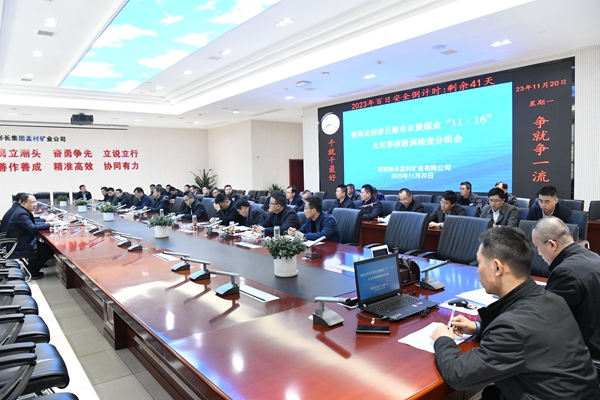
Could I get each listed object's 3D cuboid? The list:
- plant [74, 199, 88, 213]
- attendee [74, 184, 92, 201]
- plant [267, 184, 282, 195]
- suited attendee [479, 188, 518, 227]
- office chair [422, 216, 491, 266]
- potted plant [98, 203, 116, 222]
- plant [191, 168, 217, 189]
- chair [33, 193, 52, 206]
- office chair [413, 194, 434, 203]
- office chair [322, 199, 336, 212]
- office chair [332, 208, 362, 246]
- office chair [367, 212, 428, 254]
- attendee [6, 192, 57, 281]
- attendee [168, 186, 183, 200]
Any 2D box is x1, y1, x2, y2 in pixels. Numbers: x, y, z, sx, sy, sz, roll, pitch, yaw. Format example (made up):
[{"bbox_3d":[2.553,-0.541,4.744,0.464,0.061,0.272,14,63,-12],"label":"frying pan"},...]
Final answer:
[{"bbox_3d":[-4.828,0.128,8.824,0.310,0.290,0.310,-5,5,-38],"label":"plant"},{"bbox_3d":[-6.735,0.180,12.488,0.520,1.290,0.720,-5,5,-38],"label":"attendee"},{"bbox_3d":[-0.902,-0.068,15.035,0.650,1.030,0.650,-5,6,-38],"label":"plant"},{"bbox_3d":[2.330,0.502,4.758,0.780,1.260,0.520,-5,6,-38],"label":"suited attendee"},{"bbox_3d":[1.565,0.703,4.164,0.650,1.000,0.600,-5,6,-37],"label":"office chair"},{"bbox_3d":[-3.418,0.214,7.130,0.290,0.320,0.290,-5,6,-38],"label":"potted plant"},{"bbox_3d":[-4.038,-0.426,16.835,1.050,1.750,1.050,-5,5,-38],"label":"plant"},{"bbox_3d":[-7.717,0.348,12.100,0.580,1.060,0.600,-5,5,-38],"label":"chair"},{"bbox_3d":[2.066,0.431,7.490,0.650,1.000,0.600,-5,6,-38],"label":"office chair"},{"bbox_3d":[0.384,0.505,7.239,0.650,1.000,0.600,-5,6,-38],"label":"office chair"},{"bbox_3d":[0.389,0.659,4.699,0.620,1.060,0.600,-5,5,-38],"label":"office chair"},{"bbox_3d":[1.102,0.677,4.703,0.650,1.000,0.600,-5,5,-34],"label":"office chair"},{"bbox_3d":[-4.129,0.545,6.205,0.740,1.310,0.540,-5,5,-38],"label":"attendee"},{"bbox_3d":[-3.800,0.176,12.423,0.800,1.130,0.520,-5,6,-38],"label":"attendee"}]

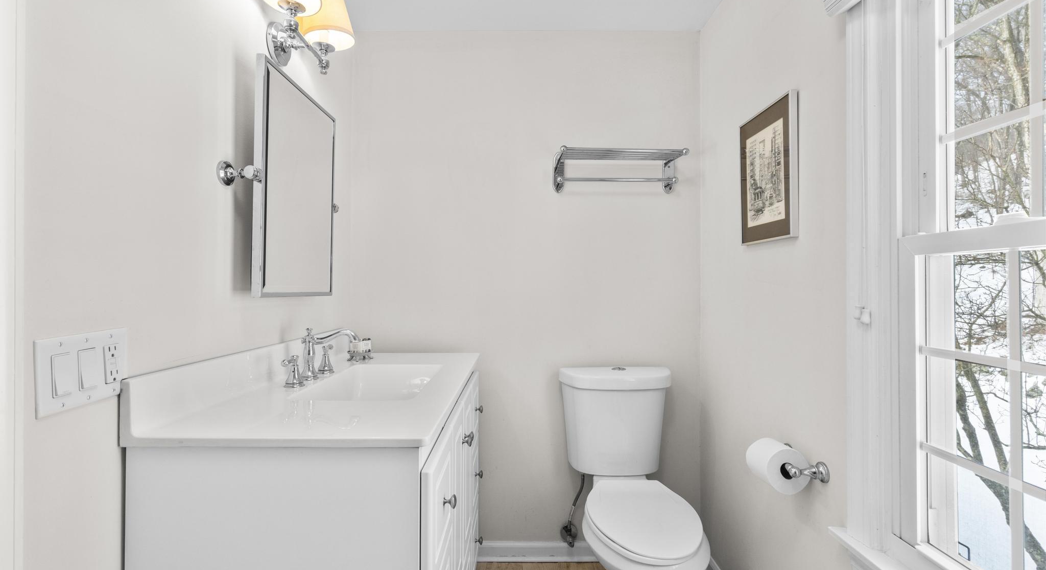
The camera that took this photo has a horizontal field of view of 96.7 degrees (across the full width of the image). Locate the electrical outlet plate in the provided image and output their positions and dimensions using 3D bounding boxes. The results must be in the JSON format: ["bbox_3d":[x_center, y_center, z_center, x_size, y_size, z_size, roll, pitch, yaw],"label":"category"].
[{"bbox_3d":[-0.737,0.142,0.786,0.009,0.119,0.166,0,2,0],"label":"electrical outlet plate"}]

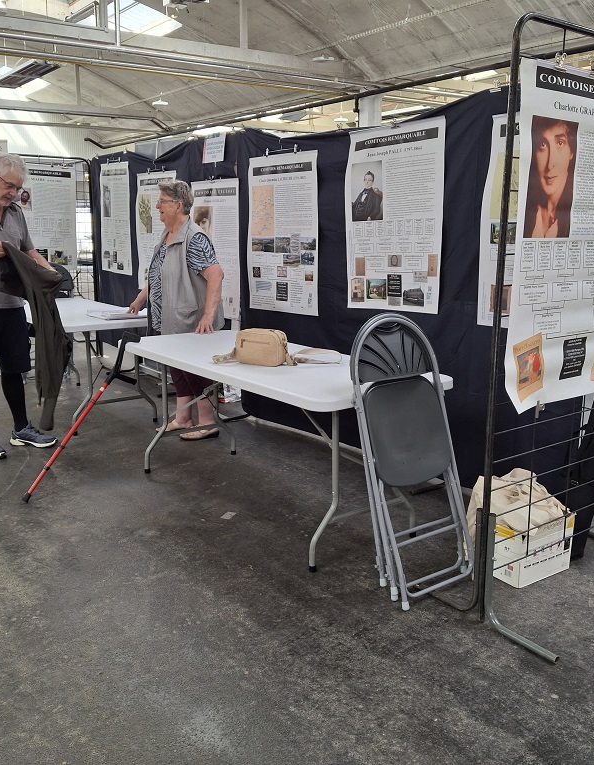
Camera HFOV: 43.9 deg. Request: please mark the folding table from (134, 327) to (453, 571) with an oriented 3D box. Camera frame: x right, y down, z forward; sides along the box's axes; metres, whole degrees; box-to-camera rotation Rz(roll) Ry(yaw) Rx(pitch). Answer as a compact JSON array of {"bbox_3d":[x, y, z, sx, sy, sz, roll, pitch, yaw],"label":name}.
[{"bbox_3d":[-0.177,0.239,3.720,0.740,0.745,1.840,-9,15,-36],"label":"folding table"}]

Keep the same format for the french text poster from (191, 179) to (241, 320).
[{"bbox_3d":[-0.618,-1.007,5.580,0.030,1.000,0.710,-9,15,-36],"label":"french text poster"}]

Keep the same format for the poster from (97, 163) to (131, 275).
[{"bbox_3d":[-1.704,-1.537,6.944,0.030,1.000,0.710,-9,15,-35],"label":"poster"}]

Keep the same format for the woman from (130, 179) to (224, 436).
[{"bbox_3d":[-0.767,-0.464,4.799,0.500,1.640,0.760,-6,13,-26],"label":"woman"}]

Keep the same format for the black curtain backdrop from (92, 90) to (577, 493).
[{"bbox_3d":[-0.368,-0.774,5.286,0.120,2.030,5.370,-8,15,-36],"label":"black curtain backdrop"}]

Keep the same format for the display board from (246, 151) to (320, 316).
[{"bbox_3d":[-0.097,-0.960,4.806,0.020,1.005,0.715,-9,15,-38],"label":"display board"}]

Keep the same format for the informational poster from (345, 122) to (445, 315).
[{"bbox_3d":[0.522,-0.897,4.069,0.030,1.000,0.710,-9,15,-37],"label":"informational poster"}]

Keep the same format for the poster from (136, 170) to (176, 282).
[{"bbox_3d":[-1.197,-1.279,6.323,0.030,1.000,0.710,-9,15,-37],"label":"poster"}]

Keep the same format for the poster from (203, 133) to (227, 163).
[{"bbox_3d":[-0.598,-1.713,5.391,0.010,0.210,0.297,-8,15,-36],"label":"poster"}]

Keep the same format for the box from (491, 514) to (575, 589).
[{"bbox_3d":[0.935,0.648,3.020,0.312,0.240,0.220,-8,14,-33],"label":"box"}]

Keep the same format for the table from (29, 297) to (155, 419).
[{"bbox_3d":[-1.688,-0.181,5.602,0.760,0.742,1.825,-8,15,-36],"label":"table"}]

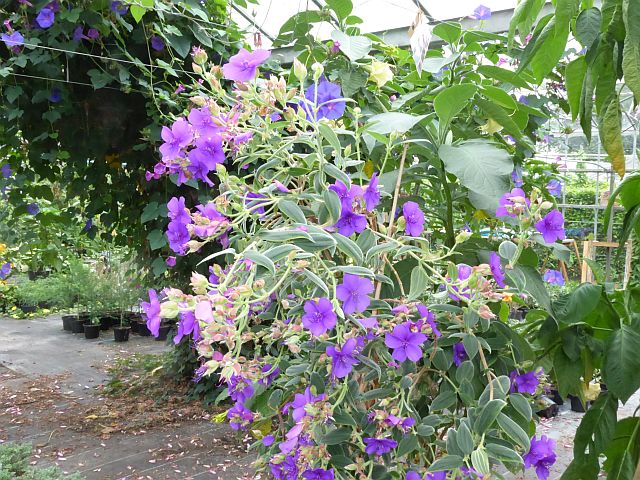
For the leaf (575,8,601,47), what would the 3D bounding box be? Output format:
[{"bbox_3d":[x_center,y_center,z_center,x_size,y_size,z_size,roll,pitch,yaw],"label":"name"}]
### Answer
[{"bbox_3d":[0.643,-0.504,1.550,0.067,0.105,0.030,2,12,18],"label":"leaf"}]

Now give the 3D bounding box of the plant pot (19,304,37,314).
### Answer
[{"bbox_3d":[-4.144,0.967,9.200,0.240,0.185,0.240,0,3,0],"label":"plant pot"}]

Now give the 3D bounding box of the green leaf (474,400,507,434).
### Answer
[{"bbox_3d":[0.356,0.368,1.350,0.067,0.075,0.040,1,3,11],"label":"green leaf"}]

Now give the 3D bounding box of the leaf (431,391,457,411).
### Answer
[{"bbox_3d":[0.272,0.353,1.420,0.059,0.044,0.035,0,3,0],"label":"leaf"}]

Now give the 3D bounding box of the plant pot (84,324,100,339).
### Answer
[{"bbox_3d":[-2.285,0.919,6.500,0.173,0.137,0.173,0,4,0],"label":"plant pot"}]

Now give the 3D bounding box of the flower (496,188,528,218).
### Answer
[{"bbox_3d":[0.432,-0.082,1.450,0.074,0.067,0.045,-2,3,-30],"label":"flower"}]

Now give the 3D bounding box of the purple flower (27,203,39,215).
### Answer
[{"bbox_3d":[-1.952,-0.214,4.400,0.085,0.085,0.045,0,3,-6],"label":"purple flower"}]

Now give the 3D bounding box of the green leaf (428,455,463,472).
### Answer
[{"bbox_3d":[0.258,0.459,1.330,0.072,0.037,0.040,0,3,0],"label":"green leaf"}]

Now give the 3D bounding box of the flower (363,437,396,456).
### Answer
[{"bbox_3d":[0.121,0.421,1.320,0.070,0.062,0.033,0,34,3],"label":"flower"}]

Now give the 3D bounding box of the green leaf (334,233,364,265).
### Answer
[{"bbox_3d":[0.056,0.016,1.220,0.045,0.066,0.025,1,-23,13],"label":"green leaf"}]

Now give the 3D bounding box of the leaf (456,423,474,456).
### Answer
[{"bbox_3d":[0.270,0.368,1.200,0.033,0.060,0.015,1,-17,6],"label":"leaf"}]

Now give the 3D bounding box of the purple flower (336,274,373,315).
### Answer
[{"bbox_3d":[0.076,0.118,1.400,0.080,0.089,0.035,0,3,3],"label":"purple flower"}]

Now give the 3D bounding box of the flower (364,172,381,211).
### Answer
[{"bbox_3d":[0.109,-0.101,1.360,0.033,0.078,0.068,7,7,30],"label":"flower"}]

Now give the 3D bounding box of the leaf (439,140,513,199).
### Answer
[{"bbox_3d":[0.446,-0.199,1.850,0.212,0.169,0.090,0,3,0],"label":"leaf"}]

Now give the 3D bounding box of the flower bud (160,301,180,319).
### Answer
[{"bbox_3d":[-0.256,0.118,1.100,0.028,0.031,0.028,0,5,-6],"label":"flower bud"}]

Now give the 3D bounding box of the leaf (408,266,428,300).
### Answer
[{"bbox_3d":[0.198,0.087,1.300,0.040,0.068,0.018,1,-12,6],"label":"leaf"}]

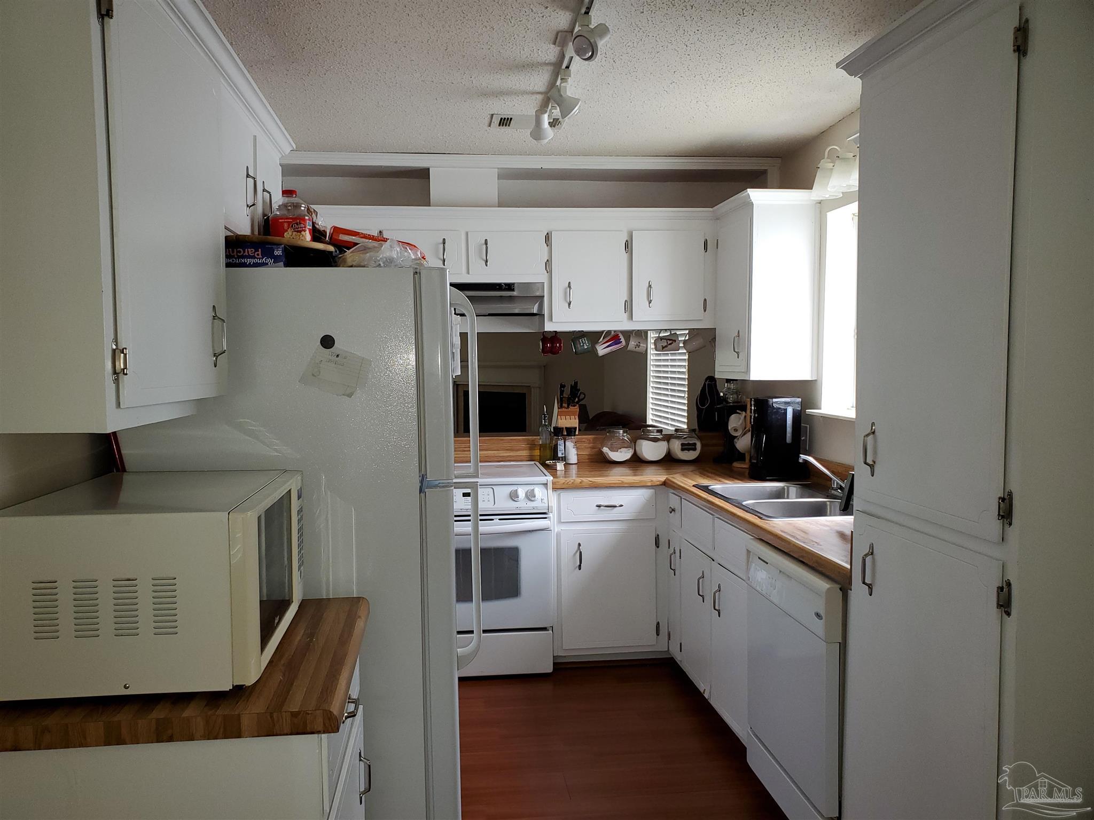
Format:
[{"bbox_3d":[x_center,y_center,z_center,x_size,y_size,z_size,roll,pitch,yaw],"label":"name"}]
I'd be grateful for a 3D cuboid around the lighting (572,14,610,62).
[{"bbox_3d":[0.109,-1.028,2.288,0.130,0.150,0.105,-4,5,-45],"label":"lighting"}]

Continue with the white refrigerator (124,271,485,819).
[{"bbox_3d":[-0.610,0.491,2.291,0.805,1.673,0.765,-1,4,-8],"label":"white refrigerator"}]

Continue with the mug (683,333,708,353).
[{"bbox_3d":[0.724,-0.337,4.048,0.098,0.113,0.085,-26,0,0],"label":"mug"}]

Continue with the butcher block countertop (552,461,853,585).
[{"bbox_3d":[0.677,0.362,3.251,1.147,0.050,2.310,-1,4,-8],"label":"butcher block countertop"}]

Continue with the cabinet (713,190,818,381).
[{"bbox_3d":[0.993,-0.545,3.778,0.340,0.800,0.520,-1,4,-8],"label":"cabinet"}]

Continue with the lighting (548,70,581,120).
[{"bbox_3d":[0.062,-1.044,2.734,0.127,0.160,0.090,-1,4,-9],"label":"lighting"}]

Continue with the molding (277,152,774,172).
[{"bbox_3d":[-0.062,-1.178,3.892,2.420,0.068,0.060,-1,4,-8],"label":"molding"}]

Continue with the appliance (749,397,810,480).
[{"bbox_3d":[1.047,0.124,3.725,0.235,0.352,0.190,-2,4,-16],"label":"appliance"}]

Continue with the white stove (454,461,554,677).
[{"bbox_3d":[-0.379,0.756,3.983,0.758,0.928,0.640,-1,4,-8],"label":"white stove"}]

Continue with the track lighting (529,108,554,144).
[{"bbox_3d":[-0.013,-1.083,3.131,0.098,0.138,0.120,-1,4,-8],"label":"track lighting"}]

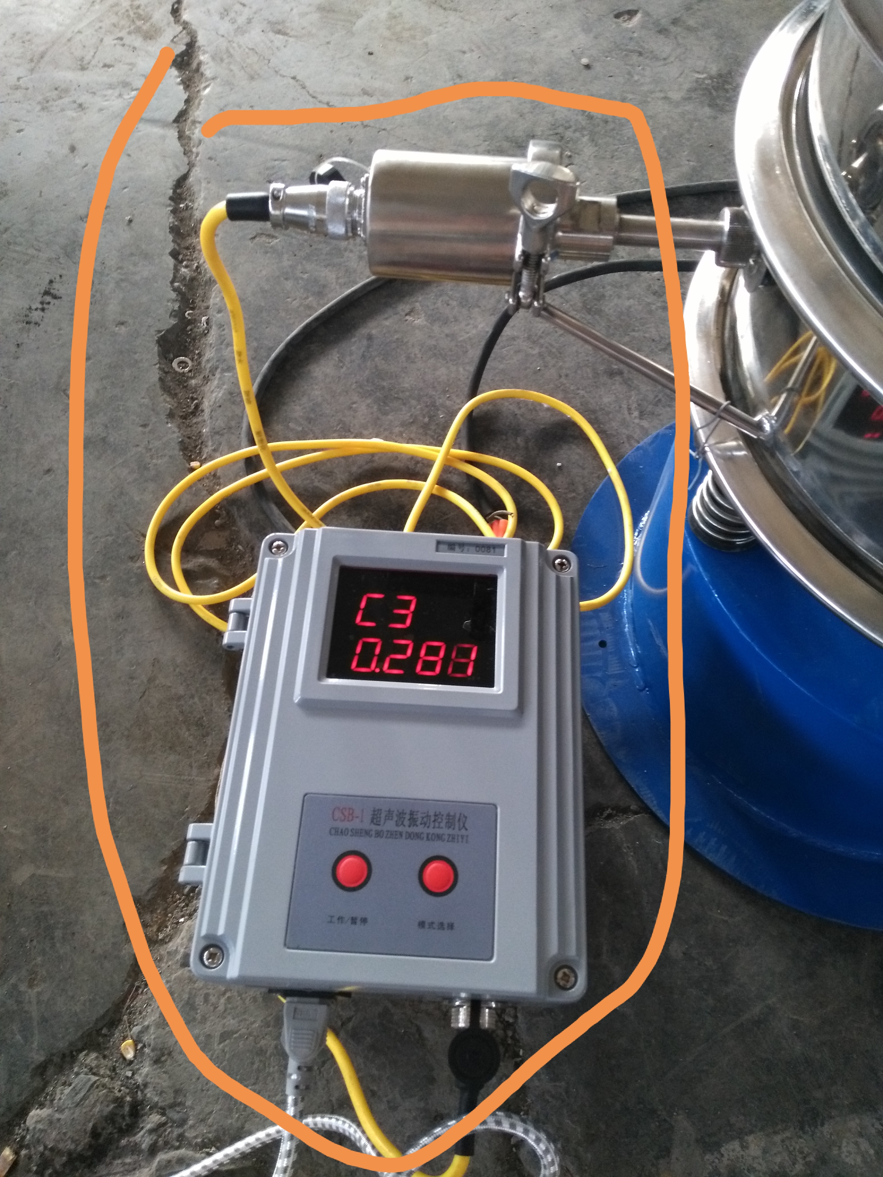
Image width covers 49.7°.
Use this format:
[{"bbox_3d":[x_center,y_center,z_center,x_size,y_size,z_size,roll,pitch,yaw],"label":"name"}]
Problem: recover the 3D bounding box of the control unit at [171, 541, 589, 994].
[{"bbox_3d":[-0.032,0.112,0.622,0.236,0.100,0.289,3,61,0],"label":"control unit"}]

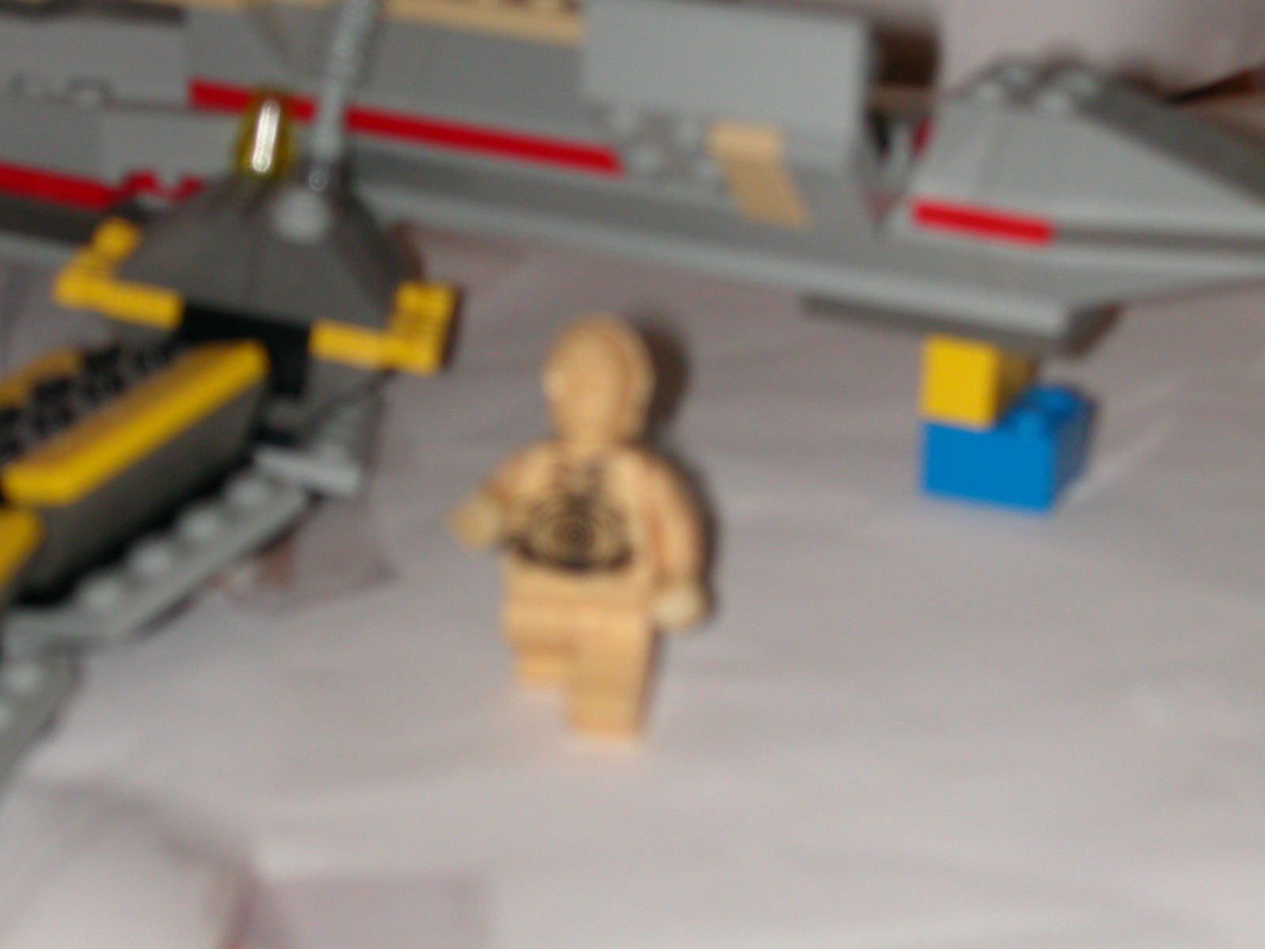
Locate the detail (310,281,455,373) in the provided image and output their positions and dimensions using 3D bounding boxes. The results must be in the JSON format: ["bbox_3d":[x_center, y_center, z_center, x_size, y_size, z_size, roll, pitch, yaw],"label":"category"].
[{"bbox_3d":[-0.031,-0.018,0.348,0.016,0.006,0.019,8,18,2],"label":"detail"}]

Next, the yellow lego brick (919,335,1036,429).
[{"bbox_3d":[0.042,-0.014,0.341,0.008,0.011,0.016,8,19,22],"label":"yellow lego brick"}]

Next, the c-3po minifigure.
[{"bbox_3d":[-0.005,0.005,0.275,0.025,0.041,0.016,7,19,14],"label":"c-3po minifigure"}]

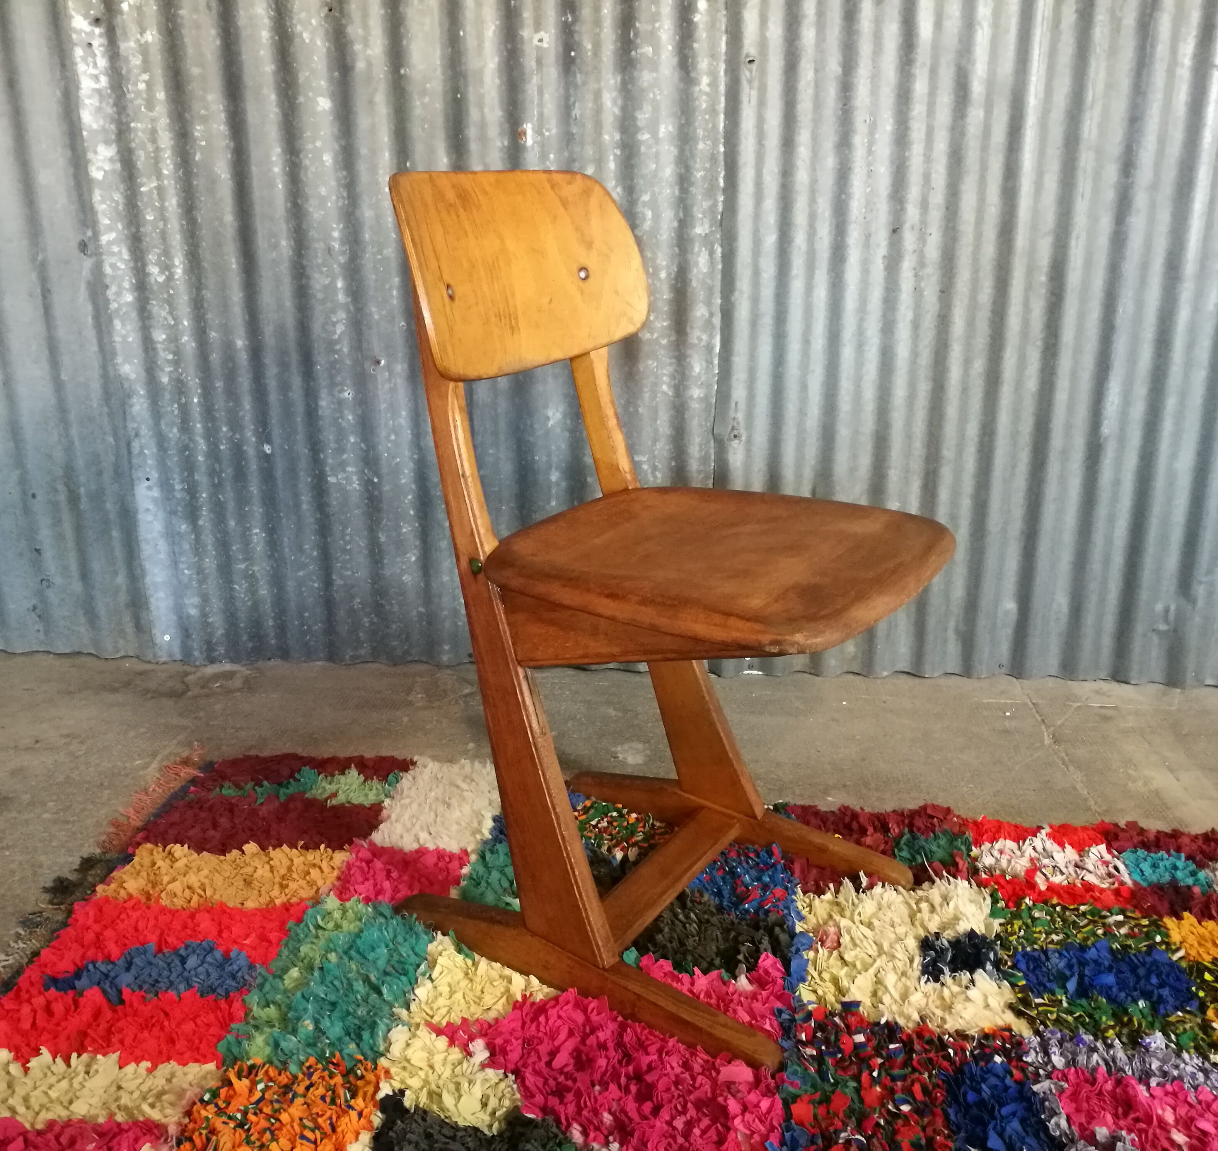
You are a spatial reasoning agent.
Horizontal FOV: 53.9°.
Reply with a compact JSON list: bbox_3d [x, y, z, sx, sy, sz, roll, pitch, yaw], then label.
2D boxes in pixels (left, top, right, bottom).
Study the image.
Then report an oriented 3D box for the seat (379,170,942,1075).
[{"bbox_3d":[0.064,0.012,1.089,0.453,0.718,0.383,11,21,31],"label":"seat"}]

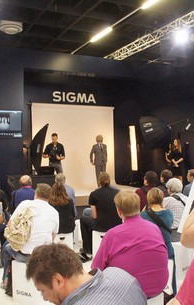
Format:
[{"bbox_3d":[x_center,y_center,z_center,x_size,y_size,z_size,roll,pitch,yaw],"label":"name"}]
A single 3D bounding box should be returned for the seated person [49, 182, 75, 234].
[{"bbox_3d":[-0.530,1.014,5.280,0.450,1.150,0.740,-1,0,2],"label":"seated person"}]

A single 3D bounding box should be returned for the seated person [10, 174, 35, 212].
[{"bbox_3d":[-1.139,0.949,5.450,0.530,1.220,0.750,-1,1,2],"label":"seated person"}]

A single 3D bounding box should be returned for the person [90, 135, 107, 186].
[{"bbox_3d":[0.067,0.314,11.500,0.570,1.780,0.320,-1,0,-5],"label":"person"}]

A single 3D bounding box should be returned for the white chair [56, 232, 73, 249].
[{"bbox_3d":[-0.484,1.337,4.900,0.300,0.440,0.300,-1,1,0],"label":"white chair"}]

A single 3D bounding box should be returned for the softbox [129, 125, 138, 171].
[{"bbox_3d":[1.307,-0.166,12.200,0.300,1.660,0.320,-3,0,30],"label":"softbox"}]

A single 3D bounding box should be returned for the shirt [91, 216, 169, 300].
[{"bbox_3d":[0.265,0.803,2.850,0.600,0.630,0.420,-1,1,-9],"label":"shirt"}]

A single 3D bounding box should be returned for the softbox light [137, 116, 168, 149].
[{"bbox_3d":[1.804,-0.608,10.900,0.580,1.030,1.030,-17,-11,40],"label":"softbox light"}]

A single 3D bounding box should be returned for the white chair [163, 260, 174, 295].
[{"bbox_3d":[0.693,1.333,3.850,0.300,0.440,0.300,-1,1,0],"label":"white chair"}]

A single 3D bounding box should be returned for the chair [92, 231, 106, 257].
[{"bbox_3d":[0.098,1.329,5.020,0.300,0.440,0.300,-1,1,2],"label":"chair"}]

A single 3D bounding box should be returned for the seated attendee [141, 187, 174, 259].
[{"bbox_3d":[0.730,1.002,4.220,0.460,1.170,0.740,-1,0,-5],"label":"seated attendee"}]

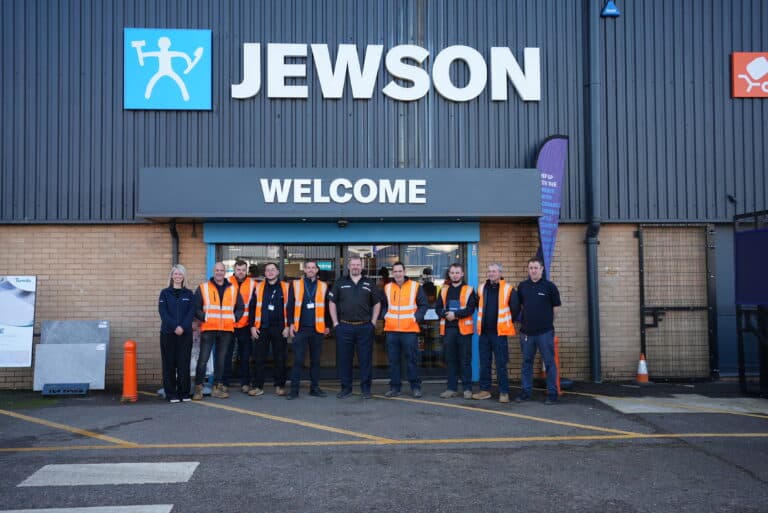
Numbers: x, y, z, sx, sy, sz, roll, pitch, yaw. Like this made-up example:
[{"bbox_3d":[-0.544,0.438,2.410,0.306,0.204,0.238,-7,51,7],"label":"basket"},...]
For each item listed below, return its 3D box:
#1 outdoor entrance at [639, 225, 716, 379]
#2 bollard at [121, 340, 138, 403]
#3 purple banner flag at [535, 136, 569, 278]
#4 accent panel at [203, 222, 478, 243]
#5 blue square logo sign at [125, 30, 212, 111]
[{"bbox_3d":[4.303,0.664,10.990,1.120,2.290,0.100,0,-2,-4],"label":"outdoor entrance"},{"bbox_3d":[-3.185,1.432,9.373,0.180,0.770,0.180,0,-2,-4],"label":"bollard"},{"bbox_3d":[2.390,0.049,10.620,0.500,3.530,0.120,0,-2,-1],"label":"purple banner flag"},{"bbox_3d":[-0.586,-0.333,10.745,3.940,0.300,0.120,0,-2,-4],"label":"accent panel"},{"bbox_3d":[-3.046,-2.639,10.594,1.210,1.150,0.100,0,-2,-4],"label":"blue square logo sign"}]

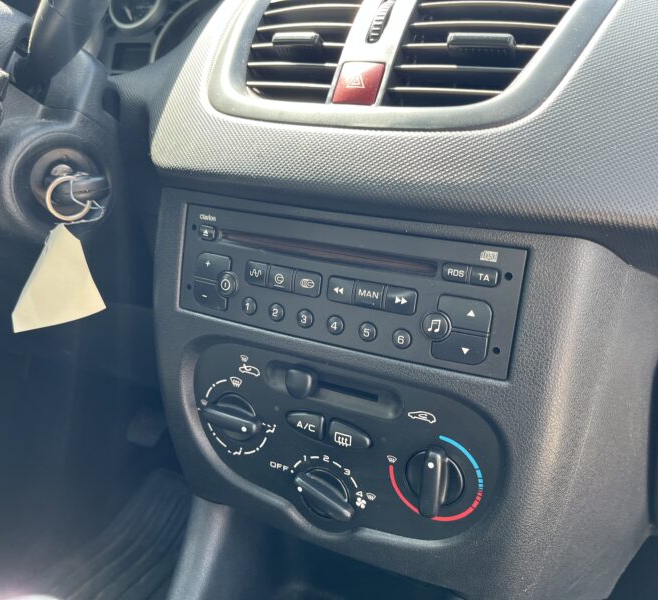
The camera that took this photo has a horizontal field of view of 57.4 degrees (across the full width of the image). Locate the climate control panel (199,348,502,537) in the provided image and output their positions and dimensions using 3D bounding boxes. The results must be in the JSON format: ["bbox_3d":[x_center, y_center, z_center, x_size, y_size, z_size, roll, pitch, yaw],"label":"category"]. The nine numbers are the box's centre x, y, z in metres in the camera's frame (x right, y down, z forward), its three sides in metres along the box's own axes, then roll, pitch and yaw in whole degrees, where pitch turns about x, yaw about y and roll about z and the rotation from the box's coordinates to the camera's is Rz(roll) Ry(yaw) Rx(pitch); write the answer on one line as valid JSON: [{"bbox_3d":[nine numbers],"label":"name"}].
[{"bbox_3d":[-0.004,0.088,0.339,0.192,0.103,0.026,11,18,25],"label":"climate control panel"}]

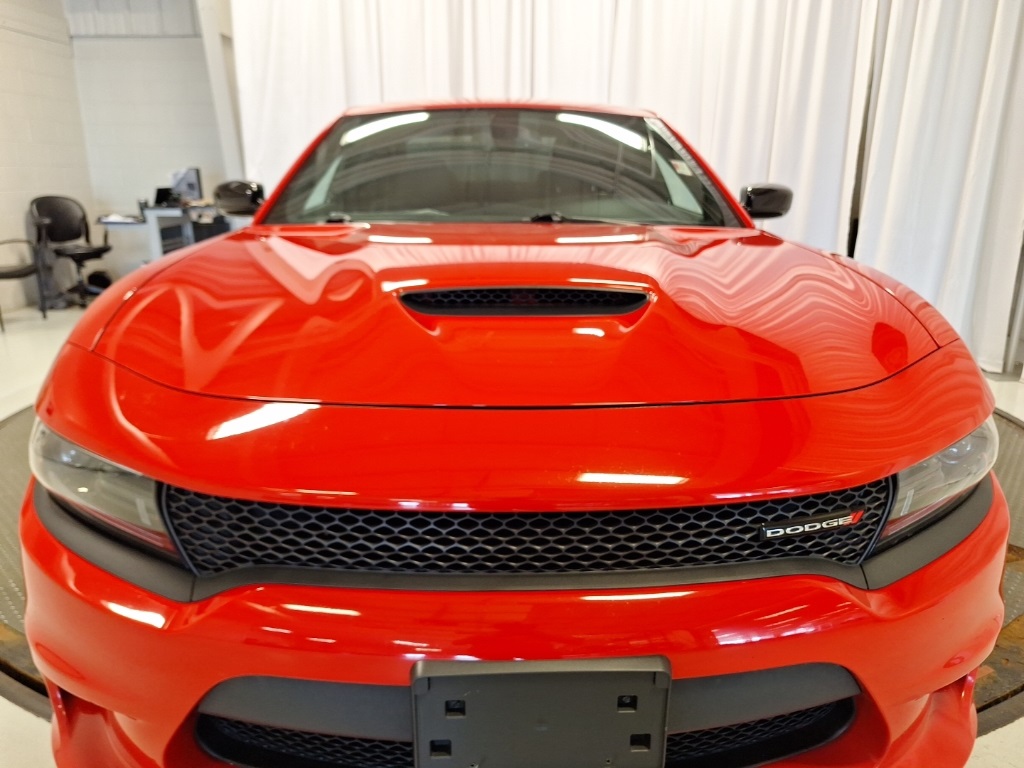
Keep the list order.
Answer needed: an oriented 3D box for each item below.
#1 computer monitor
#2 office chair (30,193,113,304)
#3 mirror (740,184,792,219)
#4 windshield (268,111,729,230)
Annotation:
[{"bbox_3d":[-3.135,-1.901,6.589,0.420,0.360,0.150,5,17,14],"label":"computer monitor"},{"bbox_3d":[-3.891,-1.197,6.126,0.600,0.940,0.600,8,18,23],"label":"office chair"},{"bbox_3d":[0.940,-0.678,2.530,0.215,0.130,0.140,0,17,-2],"label":"mirror"},{"bbox_3d":[-0.024,-0.760,2.382,1.500,0.420,0.780,0,17,-2],"label":"windshield"}]

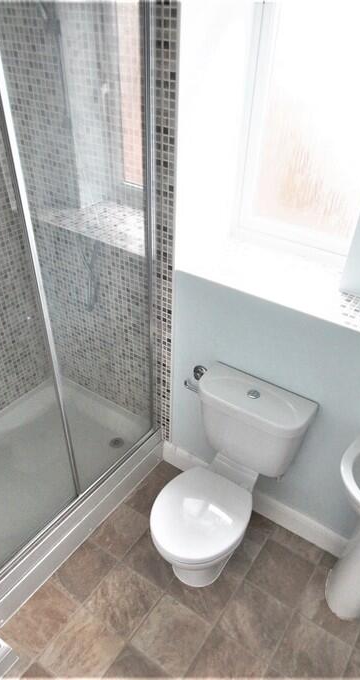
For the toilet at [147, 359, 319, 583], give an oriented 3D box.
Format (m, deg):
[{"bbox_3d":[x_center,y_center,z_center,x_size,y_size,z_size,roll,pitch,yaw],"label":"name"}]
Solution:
[{"bbox_3d":[0.159,0.648,1.732,0.450,0.815,0.622,23,40,27],"label":"toilet"}]

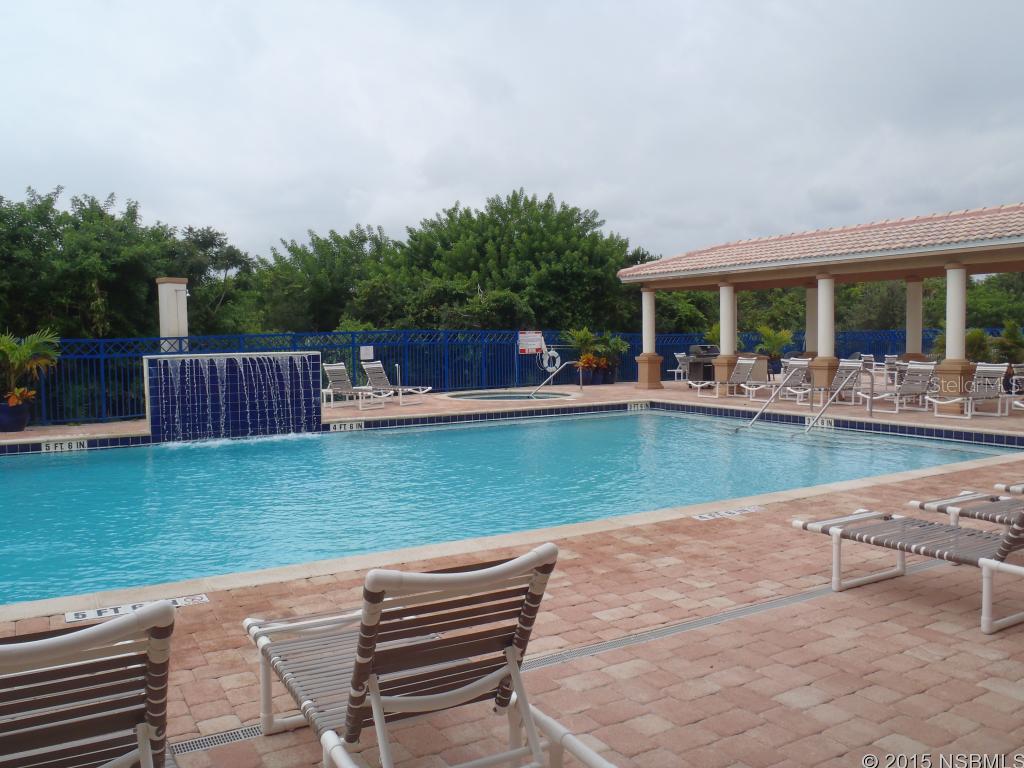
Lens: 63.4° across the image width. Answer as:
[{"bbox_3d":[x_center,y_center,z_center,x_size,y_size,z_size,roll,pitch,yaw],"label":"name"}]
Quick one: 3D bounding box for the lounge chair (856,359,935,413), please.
[{"bbox_3d":[6.907,0.039,14.584,1.700,0.850,0.640,-3,4,-28],"label":"lounge chair"}]

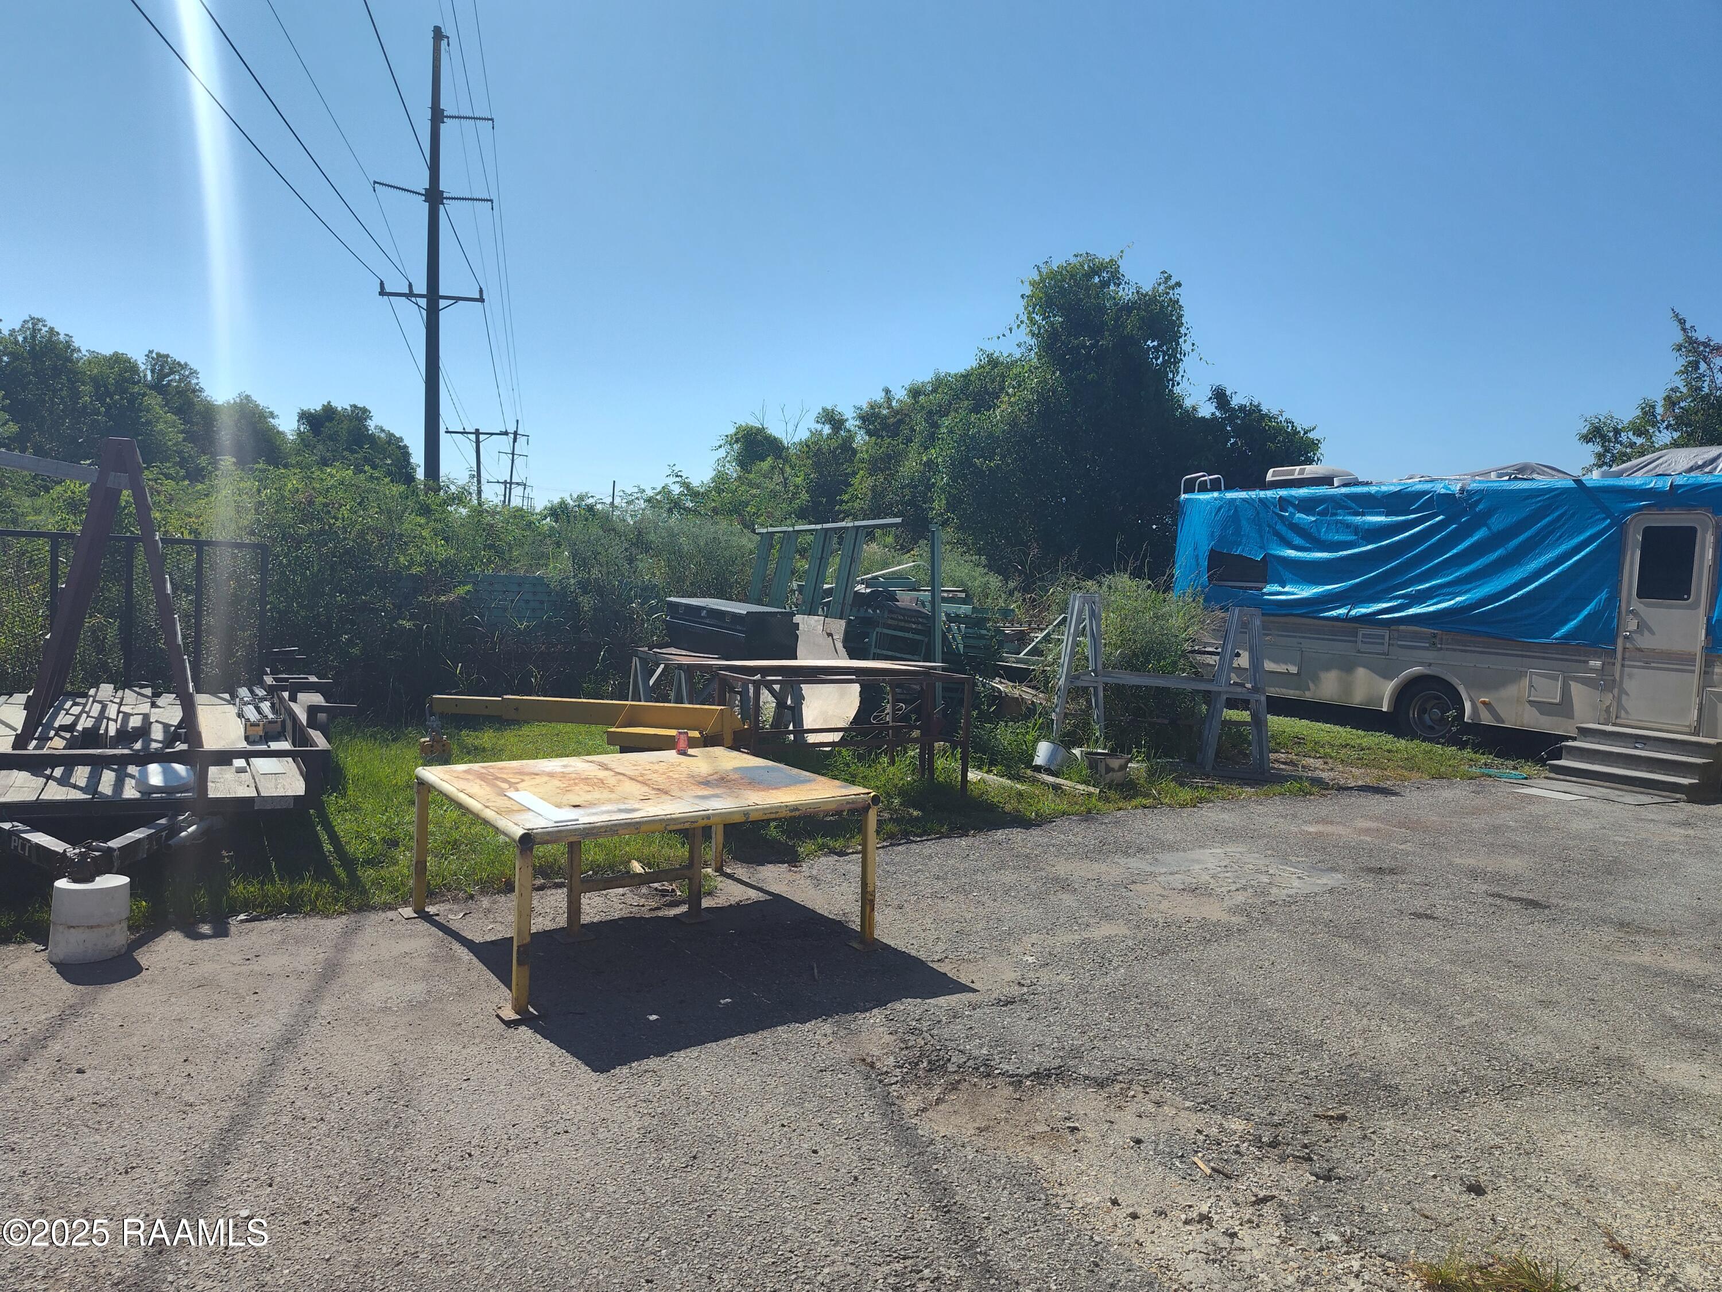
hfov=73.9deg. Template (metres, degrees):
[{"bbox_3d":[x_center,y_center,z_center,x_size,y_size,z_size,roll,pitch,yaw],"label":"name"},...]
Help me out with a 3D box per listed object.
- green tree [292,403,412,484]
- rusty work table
[{"bbox_3d":[-18.691,-5.346,42.000,4.900,7.200,4.700,0,4,-24],"label":"green tree"},{"bbox_3d":[-1.024,0.971,5.340,1.700,0.690,1.500,-1,5,-36],"label":"rusty work table"}]

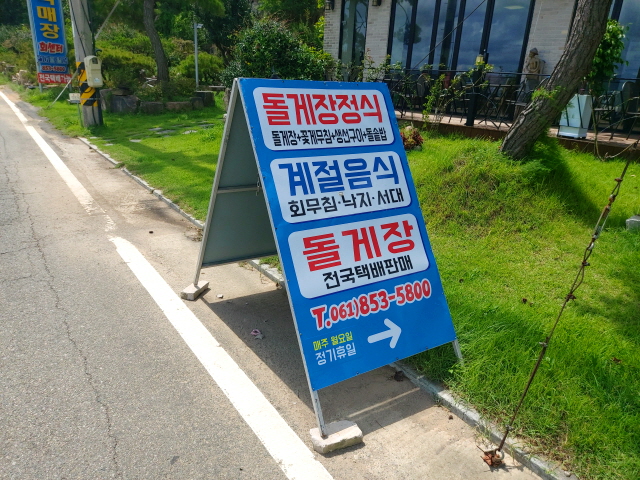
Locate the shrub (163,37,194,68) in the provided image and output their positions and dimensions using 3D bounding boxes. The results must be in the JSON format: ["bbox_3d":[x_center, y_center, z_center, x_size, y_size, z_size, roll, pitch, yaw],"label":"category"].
[{"bbox_3d":[-6.320,-8.250,20.500,1.500,1.500,1.400,-3,20,-16],"label":"shrub"}]

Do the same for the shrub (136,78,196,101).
[{"bbox_3d":[-5.978,-5.861,18.000,2.250,0.950,1.300,-3,20,-17],"label":"shrub"}]

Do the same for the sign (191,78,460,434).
[{"bbox_3d":[-0.030,-0.140,2.677,0.930,1.470,1.750,-9,22,-31],"label":"sign"}]

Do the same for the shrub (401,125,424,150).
[{"bbox_3d":[1.584,-1.774,8.000,0.430,0.420,0.400,6,19,10],"label":"shrub"}]

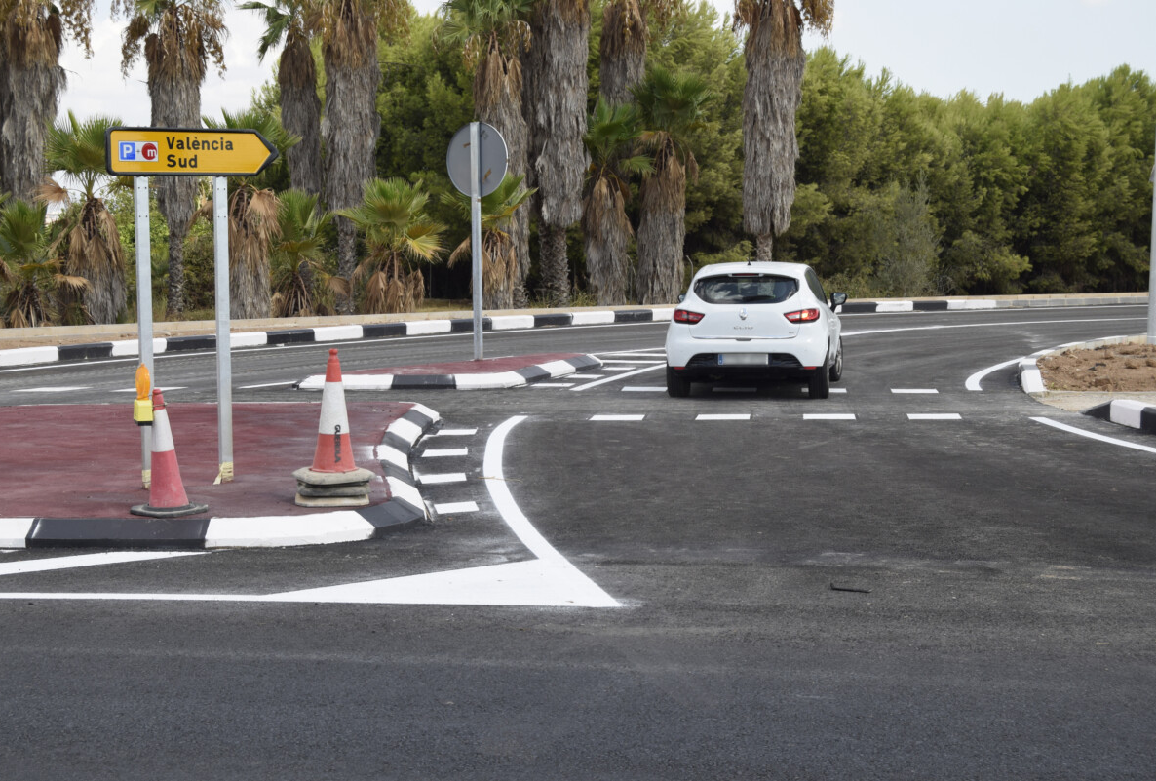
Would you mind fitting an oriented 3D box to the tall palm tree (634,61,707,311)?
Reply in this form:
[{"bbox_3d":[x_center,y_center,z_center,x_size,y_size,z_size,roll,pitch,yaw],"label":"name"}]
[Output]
[{"bbox_3d":[2.129,-4.745,45.074,1.721,5.506,1.721,0,4,3],"label":"tall palm tree"}]

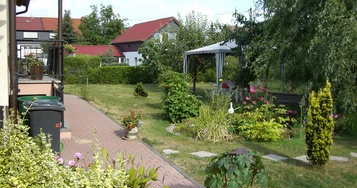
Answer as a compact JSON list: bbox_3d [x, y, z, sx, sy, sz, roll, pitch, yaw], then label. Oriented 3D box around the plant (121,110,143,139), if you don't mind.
[{"bbox_3d":[-0.964,0.616,8.034,0.440,0.560,0.430,0,5,0],"label":"plant"}]

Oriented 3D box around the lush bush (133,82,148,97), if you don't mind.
[{"bbox_3d":[-1.731,-0.231,17.851,0.660,0.620,0.620,0,5,0],"label":"lush bush"}]

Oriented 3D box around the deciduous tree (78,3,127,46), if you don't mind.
[{"bbox_3d":[-11.633,-9.107,60.000,7.300,9.600,7.000,2,5,0],"label":"deciduous tree"}]

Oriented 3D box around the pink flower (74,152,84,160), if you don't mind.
[{"bbox_3d":[-1.187,0.749,4.700,0.115,0.090,0.110,2,5,0],"label":"pink flower"}]

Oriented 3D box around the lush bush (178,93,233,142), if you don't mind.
[{"bbox_3d":[0.634,0.540,9.200,1.220,1.120,1.050,2,5,0],"label":"lush bush"}]

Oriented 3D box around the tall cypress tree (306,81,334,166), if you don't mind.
[{"bbox_3d":[2.202,0.454,6.032,0.430,1.300,0.420,0,5,0],"label":"tall cypress tree"}]

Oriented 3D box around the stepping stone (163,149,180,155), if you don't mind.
[{"bbox_3d":[-0.183,1.165,7.824,0.330,0.050,0.330,-3,7,-43],"label":"stepping stone"}]

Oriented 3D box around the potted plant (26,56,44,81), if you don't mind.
[{"bbox_3d":[-3.721,-0.690,10.200,0.460,0.660,0.440,2,5,0],"label":"potted plant"}]

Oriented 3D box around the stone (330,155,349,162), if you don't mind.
[{"bbox_3d":[3.114,1.275,7.628,0.370,0.050,0.360,3,5,10],"label":"stone"}]

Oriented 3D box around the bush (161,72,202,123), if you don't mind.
[{"bbox_3d":[0.088,0.029,11.500,1.200,1.500,1.150,2,5,0],"label":"bush"}]

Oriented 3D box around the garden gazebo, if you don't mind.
[{"bbox_3d":[2.276,-1.110,16.763,3.000,2.600,3.000,-2,5,-25],"label":"garden gazebo"}]

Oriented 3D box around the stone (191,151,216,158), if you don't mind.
[{"bbox_3d":[0.425,1.050,6.647,0.330,0.050,0.330,-4,6,-42],"label":"stone"}]

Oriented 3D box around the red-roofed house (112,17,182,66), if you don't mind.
[{"bbox_3d":[-4.572,-8.390,68.285,9.560,8.360,15.750,-2,5,-27],"label":"red-roofed house"}]

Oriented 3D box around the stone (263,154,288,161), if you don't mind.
[{"bbox_3d":[1.871,1.245,7.584,0.380,0.050,0.380,-3,7,-40],"label":"stone"}]

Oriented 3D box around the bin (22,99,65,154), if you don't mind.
[{"bbox_3d":[-1.899,0.609,5.644,0.500,0.970,0.560,-1,5,-21],"label":"bin"}]

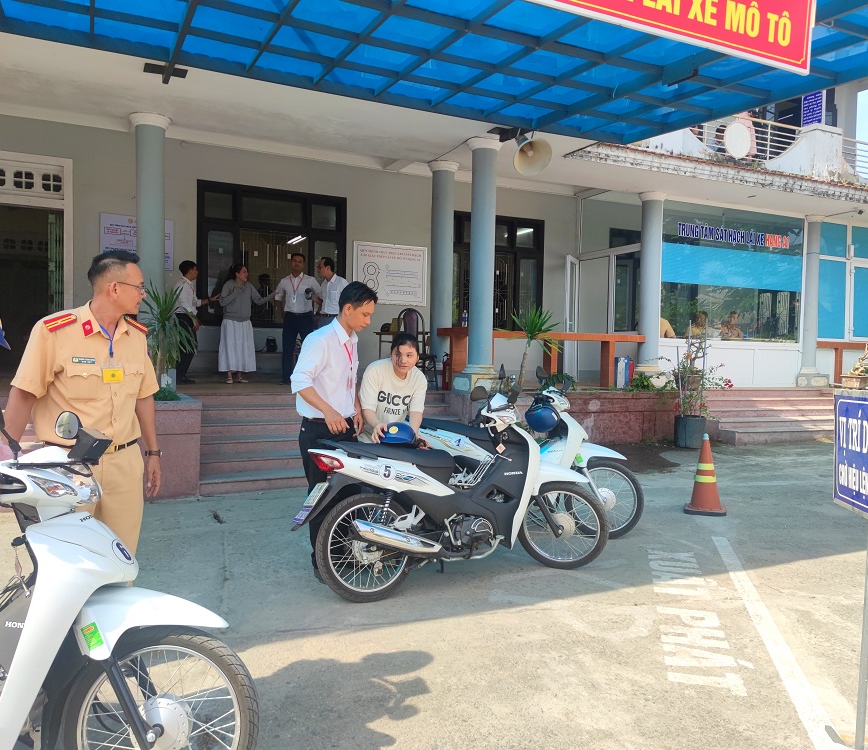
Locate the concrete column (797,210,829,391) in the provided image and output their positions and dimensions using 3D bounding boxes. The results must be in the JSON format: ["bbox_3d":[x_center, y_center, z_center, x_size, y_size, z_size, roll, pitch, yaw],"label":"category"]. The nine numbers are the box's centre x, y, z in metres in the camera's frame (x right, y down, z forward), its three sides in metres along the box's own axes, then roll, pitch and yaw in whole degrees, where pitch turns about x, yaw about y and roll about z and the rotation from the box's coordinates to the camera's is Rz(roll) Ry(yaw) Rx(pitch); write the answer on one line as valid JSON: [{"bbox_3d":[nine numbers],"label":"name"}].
[{"bbox_3d":[6.542,-1.293,12.100,0.480,3.003,0.480,0,2,-25],"label":"concrete column"}]

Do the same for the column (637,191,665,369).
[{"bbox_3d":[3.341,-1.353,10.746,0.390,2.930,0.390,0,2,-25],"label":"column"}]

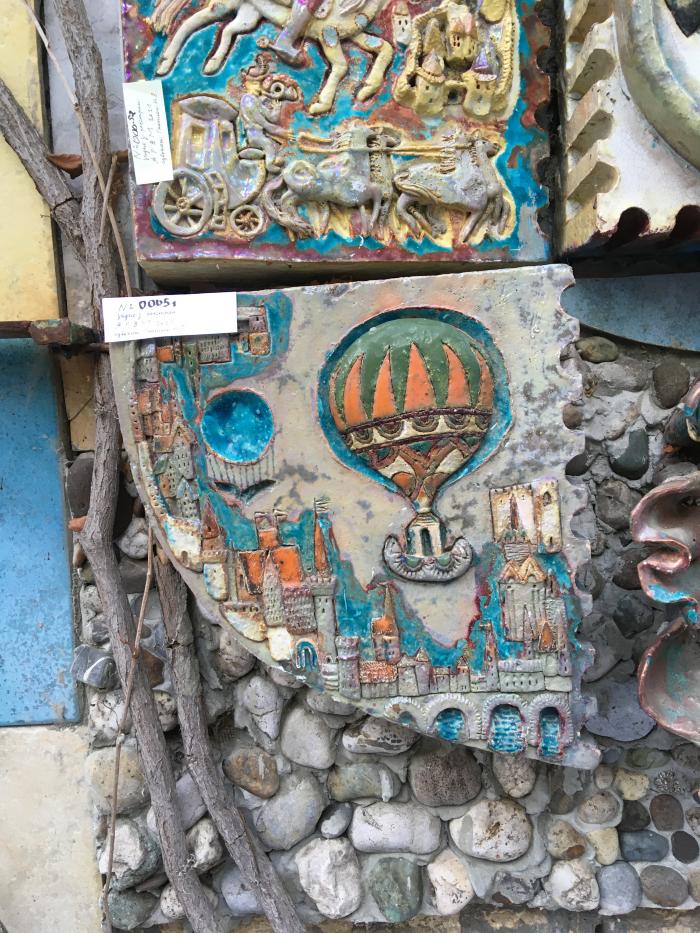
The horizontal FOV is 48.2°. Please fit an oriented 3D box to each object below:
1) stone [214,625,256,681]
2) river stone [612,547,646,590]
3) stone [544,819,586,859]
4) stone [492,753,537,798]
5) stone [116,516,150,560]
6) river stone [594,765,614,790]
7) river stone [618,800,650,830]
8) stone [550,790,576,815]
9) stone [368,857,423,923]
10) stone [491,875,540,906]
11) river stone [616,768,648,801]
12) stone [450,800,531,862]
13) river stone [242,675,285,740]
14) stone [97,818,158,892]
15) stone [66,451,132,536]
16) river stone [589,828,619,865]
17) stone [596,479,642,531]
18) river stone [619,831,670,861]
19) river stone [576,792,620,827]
[{"bbox_3d":[-0.119,0.194,0.817,0.045,0.061,0.040,-2,8,2],"label":"stone"},{"bbox_3d":[0.286,0.103,0.793,0.040,0.044,0.030,-2,8,2],"label":"river stone"},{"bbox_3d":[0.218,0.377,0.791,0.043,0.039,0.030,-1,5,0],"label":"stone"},{"bbox_3d":[0.165,0.306,0.784,0.047,0.053,0.036,-1,5,0],"label":"stone"},{"bbox_3d":[-0.234,0.078,0.851,0.038,0.047,0.031,-2,5,0],"label":"stone"},{"bbox_3d":[0.268,0.327,0.823,0.021,0.028,0.018,-2,8,2],"label":"river stone"},{"bbox_3d":[0.312,0.385,0.861,0.037,0.036,0.029,-2,5,0],"label":"river stone"},{"bbox_3d":[0.225,0.355,0.828,0.026,0.027,0.019,-2,8,2],"label":"stone"},{"bbox_3d":[0.052,0.470,0.869,0.057,0.071,0.043,-2,5,0],"label":"stone"},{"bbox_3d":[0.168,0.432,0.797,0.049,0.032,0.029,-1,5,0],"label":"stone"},{"bbox_3d":[0.283,0.320,0.786,0.034,0.031,0.024,-1,5,0],"label":"river stone"},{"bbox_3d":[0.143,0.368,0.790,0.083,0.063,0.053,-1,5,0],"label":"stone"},{"bbox_3d":[-0.091,0.254,0.824,0.044,0.069,0.039,-2,8,2],"label":"river stone"},{"bbox_3d":[-0.243,0.429,0.864,0.068,0.080,0.051,-2,5,0],"label":"stone"},{"bbox_3d":[-0.243,0.026,0.757,0.064,0.077,0.051,-1,5,0],"label":"stone"},{"bbox_3d":[0.281,0.421,0.864,0.034,0.040,0.027,-2,5,0],"label":"river stone"},{"bbox_3d":[0.292,0.042,0.844,0.048,0.056,0.033,-2,5,0],"label":"stone"},{"bbox_3d":[0.314,0.404,0.832,0.052,0.033,0.031,-2,8,2],"label":"river stone"},{"bbox_3d":[0.251,0.346,0.788,0.044,0.033,0.028,-1,5,0],"label":"river stone"}]

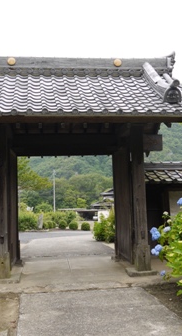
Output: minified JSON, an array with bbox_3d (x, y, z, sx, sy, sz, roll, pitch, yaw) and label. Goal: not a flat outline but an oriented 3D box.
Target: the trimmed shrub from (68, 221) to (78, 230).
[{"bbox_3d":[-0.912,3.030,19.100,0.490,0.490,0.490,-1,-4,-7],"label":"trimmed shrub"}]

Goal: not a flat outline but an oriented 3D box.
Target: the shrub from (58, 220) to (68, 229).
[{"bbox_3d":[-1.524,3.114,19.800,0.492,0.503,0.492,-1,-4,-7],"label":"shrub"}]

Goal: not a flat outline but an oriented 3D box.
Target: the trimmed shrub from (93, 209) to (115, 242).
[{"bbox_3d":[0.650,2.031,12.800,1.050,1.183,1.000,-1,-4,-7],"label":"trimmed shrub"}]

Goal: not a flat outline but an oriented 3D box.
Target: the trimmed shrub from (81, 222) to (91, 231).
[{"bbox_3d":[-0.228,2.980,18.400,0.472,0.467,0.472,-1,-4,-7],"label":"trimmed shrub"}]

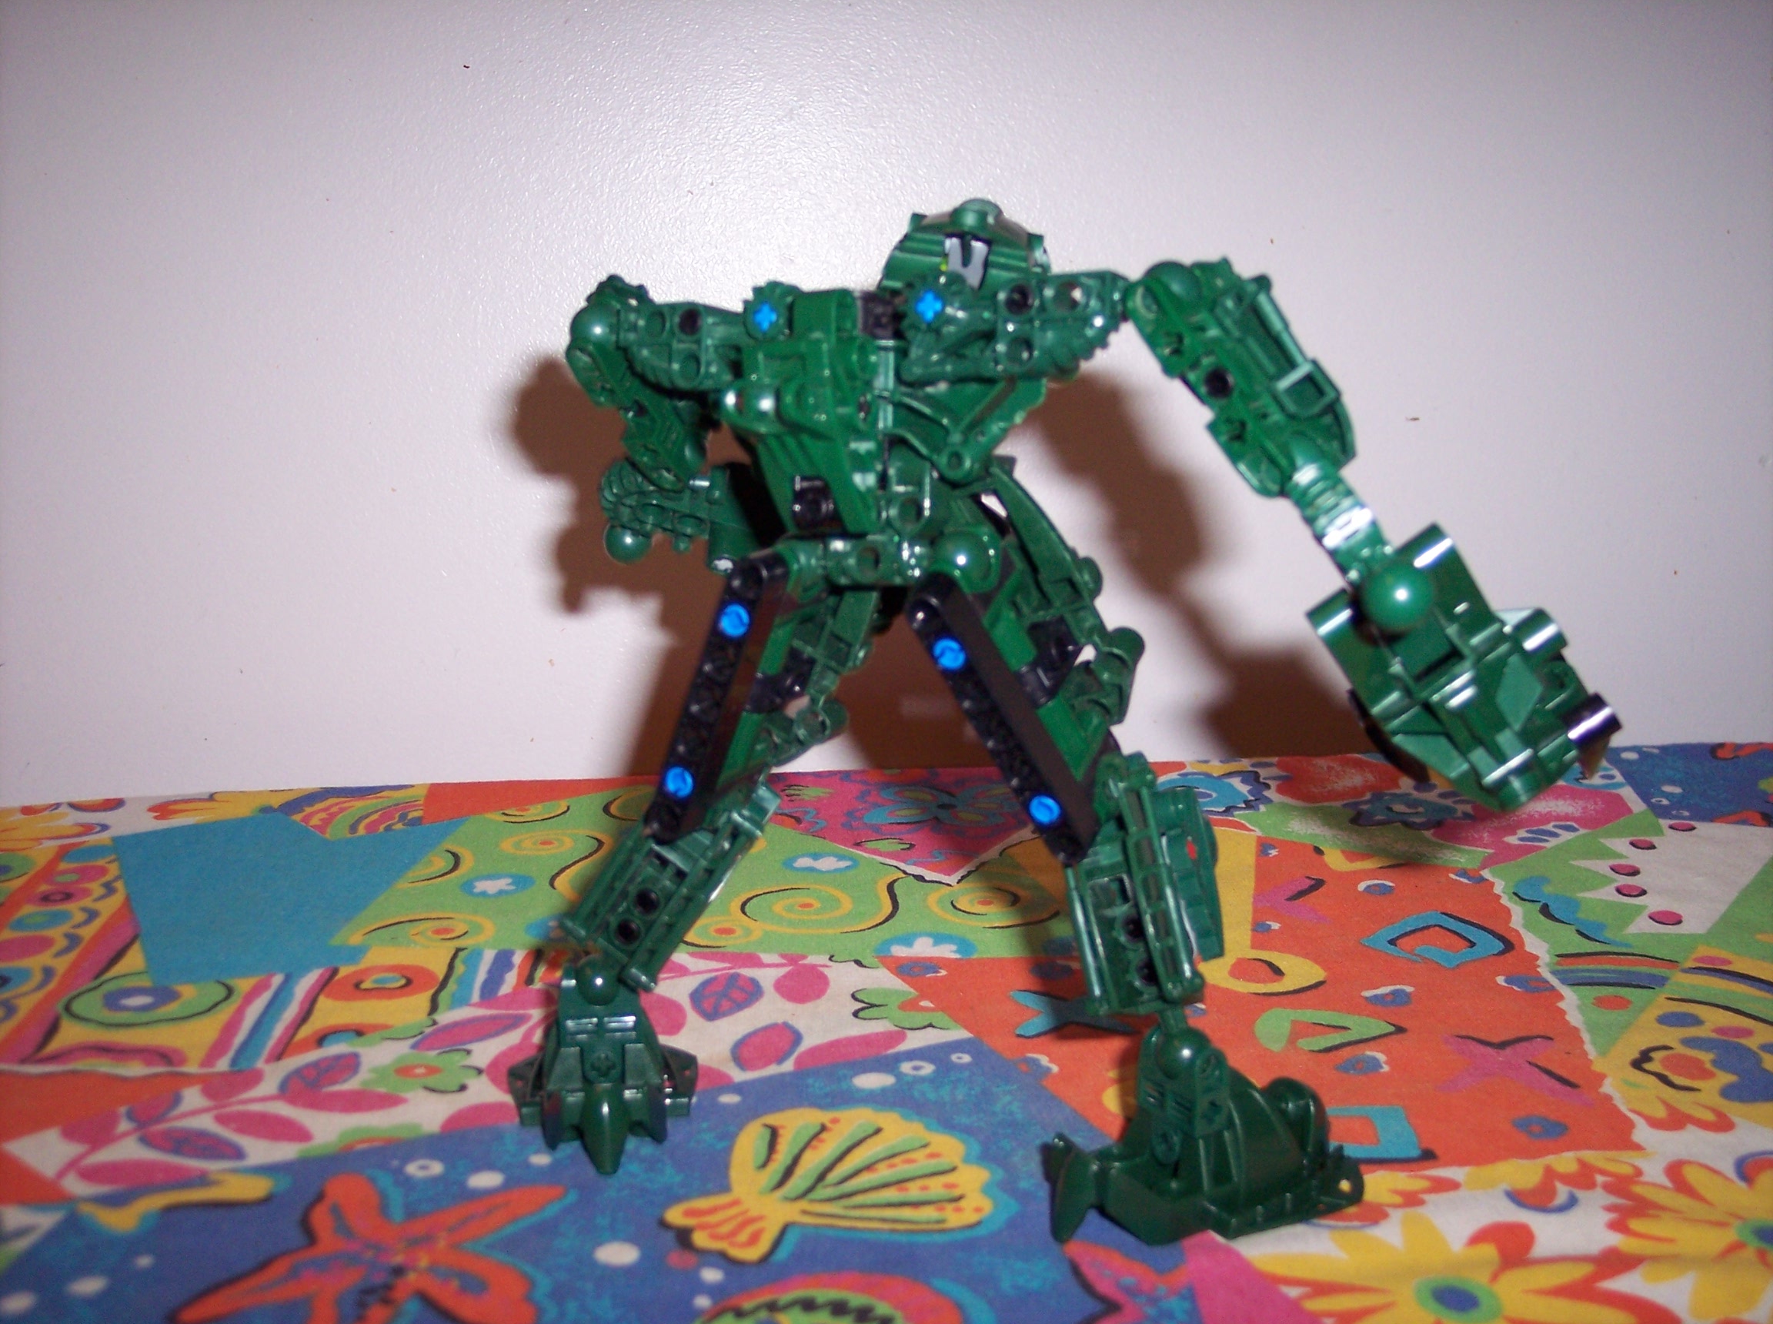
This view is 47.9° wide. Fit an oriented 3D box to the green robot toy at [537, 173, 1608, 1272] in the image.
[{"bbox_3d":[0.022,0.009,0.361,0.206,0.181,0.148,4,12,20],"label":"green robot toy"}]

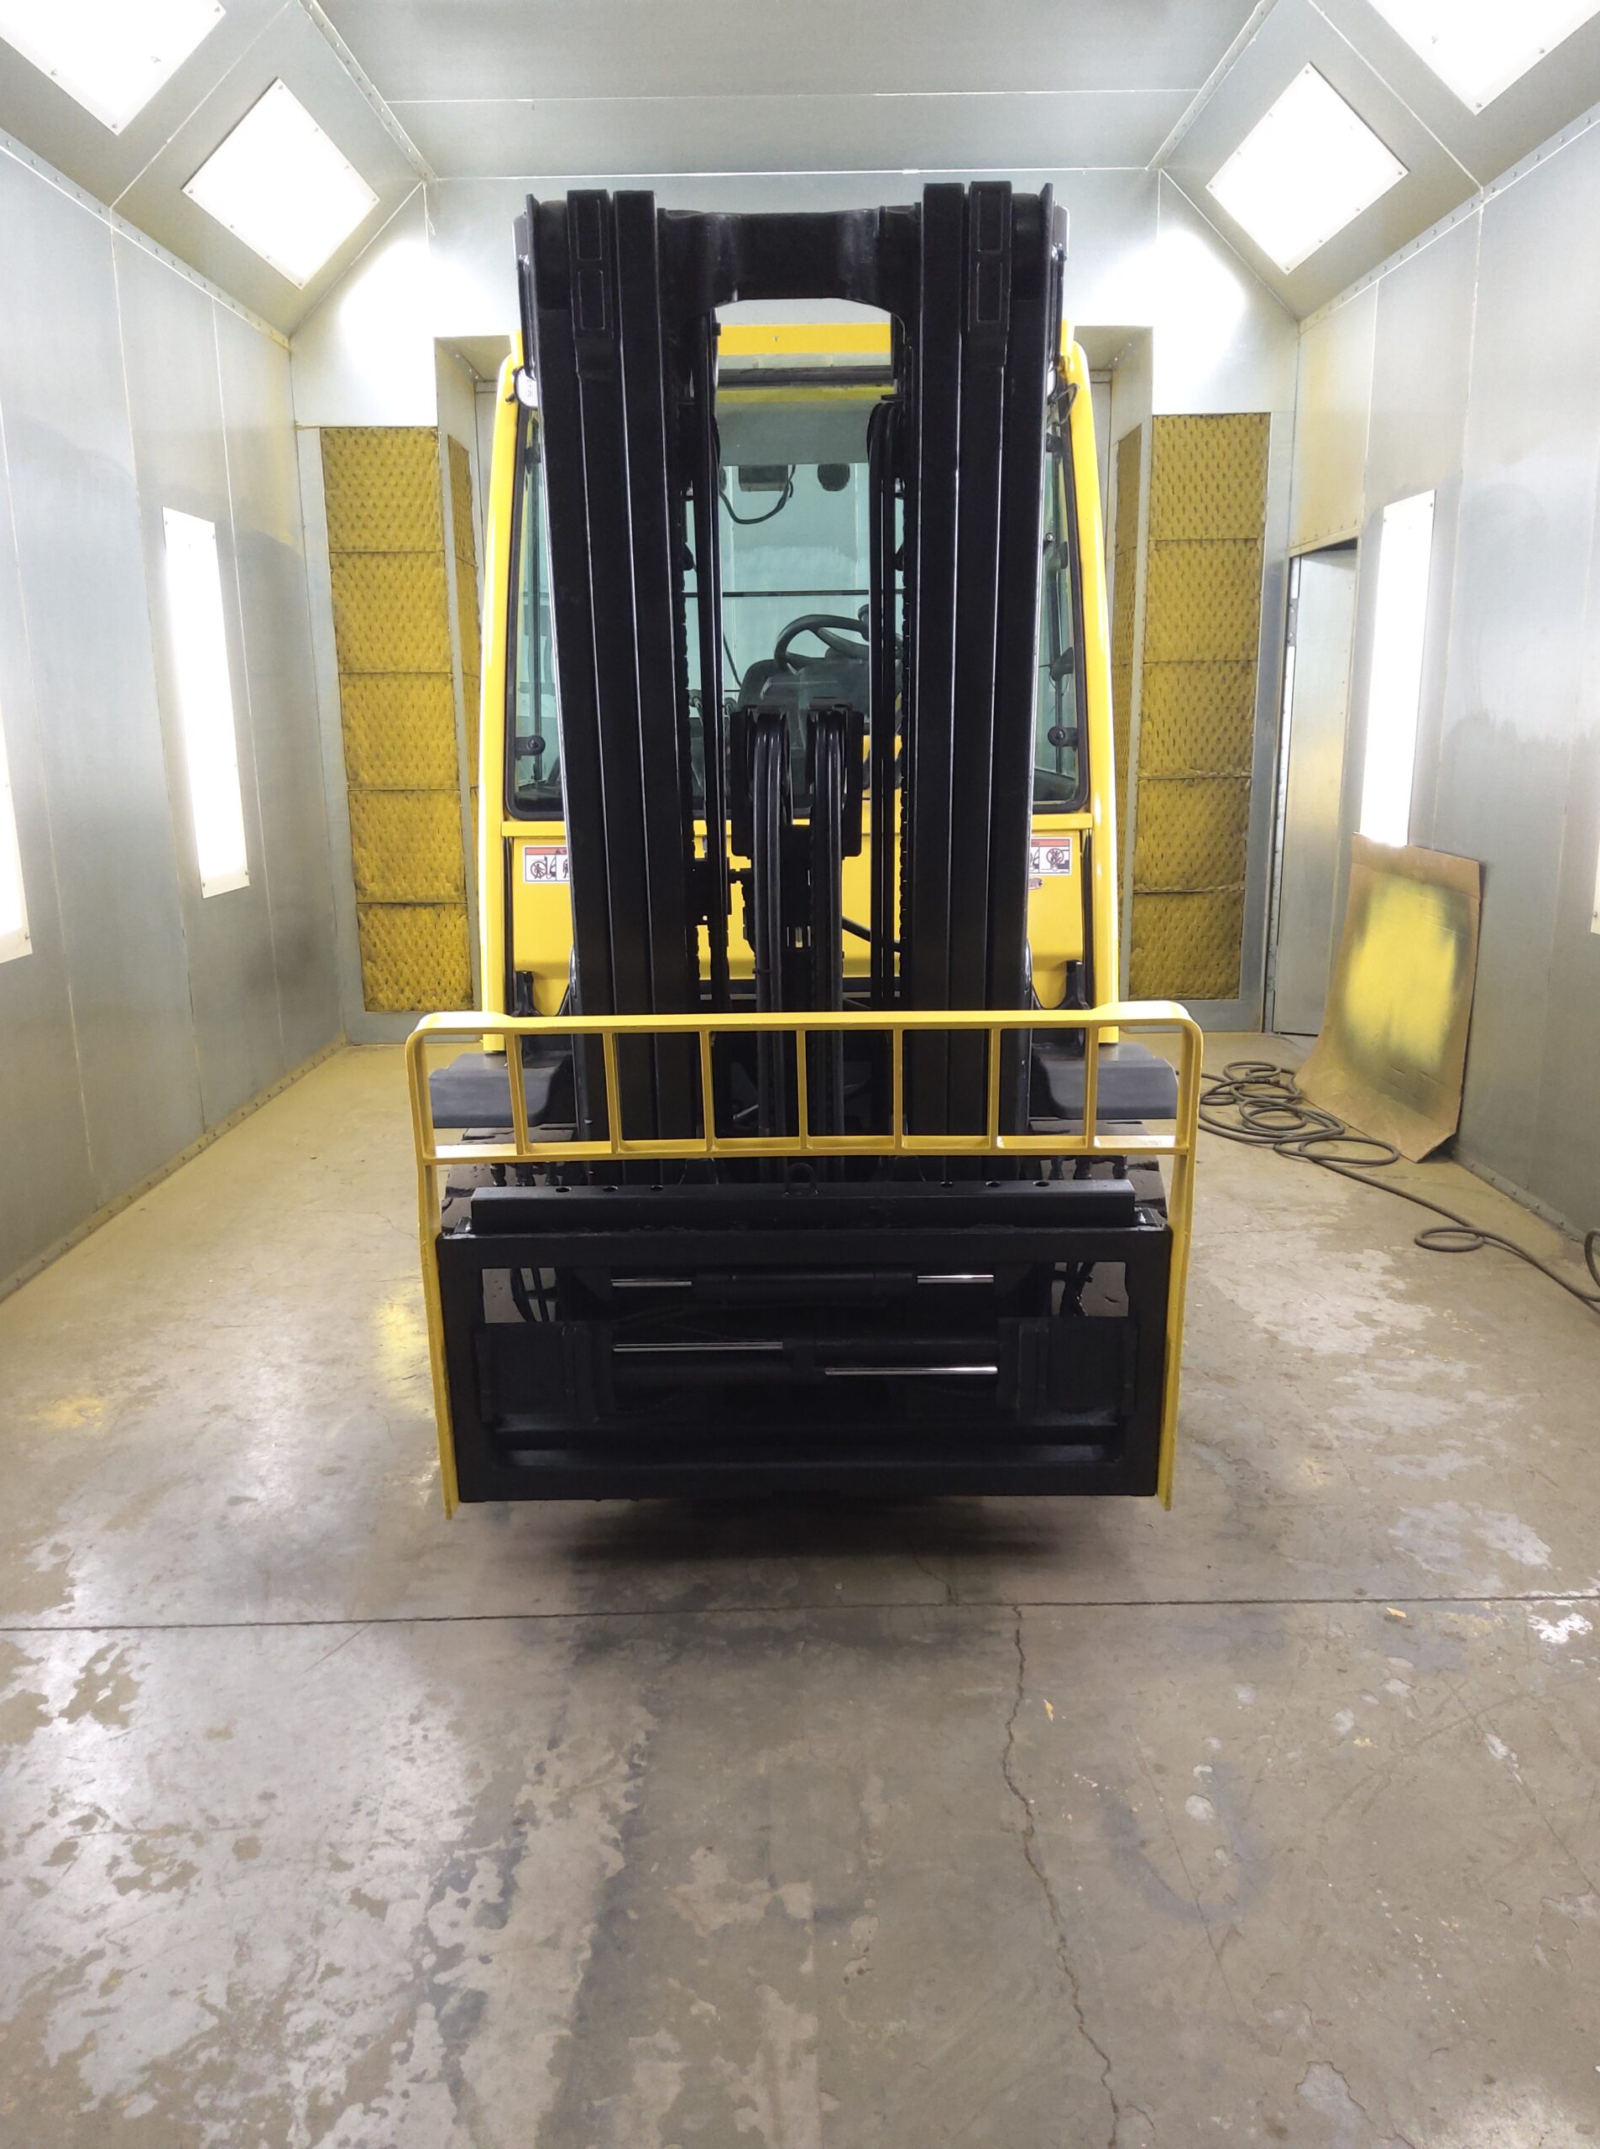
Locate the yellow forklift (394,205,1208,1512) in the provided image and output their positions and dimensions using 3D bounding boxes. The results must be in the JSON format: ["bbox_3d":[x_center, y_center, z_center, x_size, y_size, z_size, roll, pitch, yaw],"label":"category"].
[{"bbox_3d":[-0.009,-0.558,4.006,1.420,2.280,3.050,-1,13,0],"label":"yellow forklift"}]

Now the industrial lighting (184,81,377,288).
[{"bbox_3d":[-1.848,-3.194,5.868,0.477,0.040,1.310,-44,9,9],"label":"industrial lighting"}]

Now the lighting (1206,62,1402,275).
[{"bbox_3d":[1.810,-3.252,5.871,0.477,0.040,1.305,41,9,-9],"label":"lighting"}]

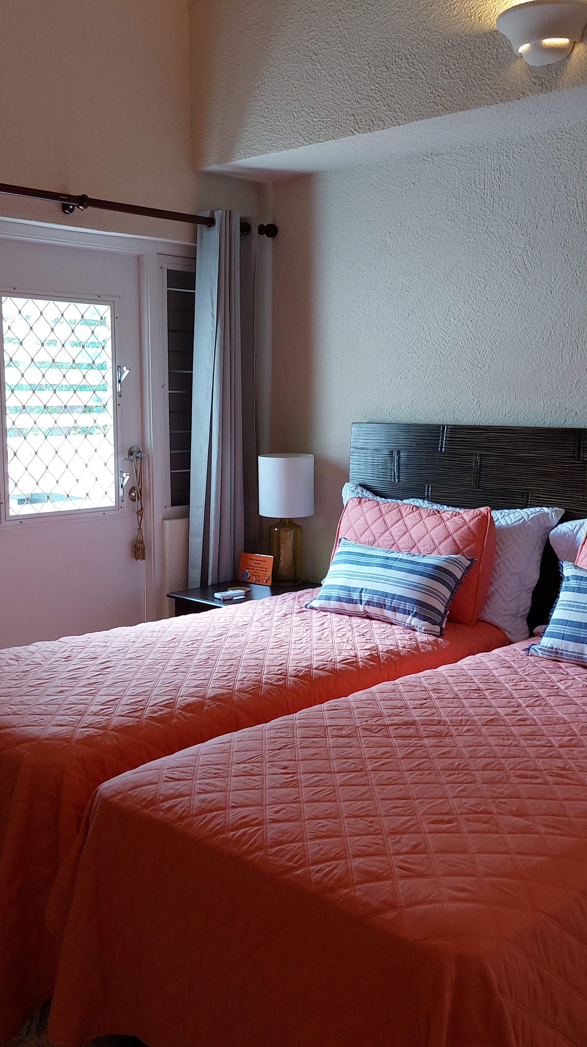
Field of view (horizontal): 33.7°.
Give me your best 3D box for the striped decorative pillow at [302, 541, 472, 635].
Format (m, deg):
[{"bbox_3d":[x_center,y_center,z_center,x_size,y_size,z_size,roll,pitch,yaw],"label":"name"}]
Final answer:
[{"bbox_3d":[0.337,0.228,3.545,0.640,0.310,0.130,8,-23,46],"label":"striped decorative pillow"}]

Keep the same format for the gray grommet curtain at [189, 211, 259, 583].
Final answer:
[{"bbox_3d":[-0.289,-0.252,4.162,0.380,2.120,0.140,-7,10,-43],"label":"gray grommet curtain"}]

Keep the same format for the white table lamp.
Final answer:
[{"bbox_3d":[-0.030,-0.017,4.239,0.245,0.563,0.245,0,7,0],"label":"white table lamp"}]

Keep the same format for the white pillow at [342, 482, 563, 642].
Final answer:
[{"bbox_3d":[0.512,0.120,3.601,0.200,0.490,0.950,15,-5,-44],"label":"white pillow"}]

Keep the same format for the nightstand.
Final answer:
[{"bbox_3d":[-0.134,0.574,4.148,0.610,0.585,0.440,-7,10,-43],"label":"nightstand"}]

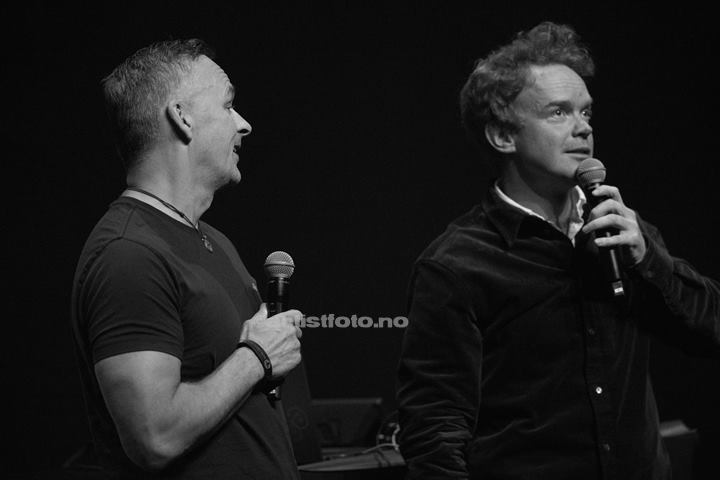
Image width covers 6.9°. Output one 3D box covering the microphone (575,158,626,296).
[{"bbox_3d":[0.411,-0.022,10.100,0.051,0.245,0.051,-13,-15,0],"label":"microphone"}]

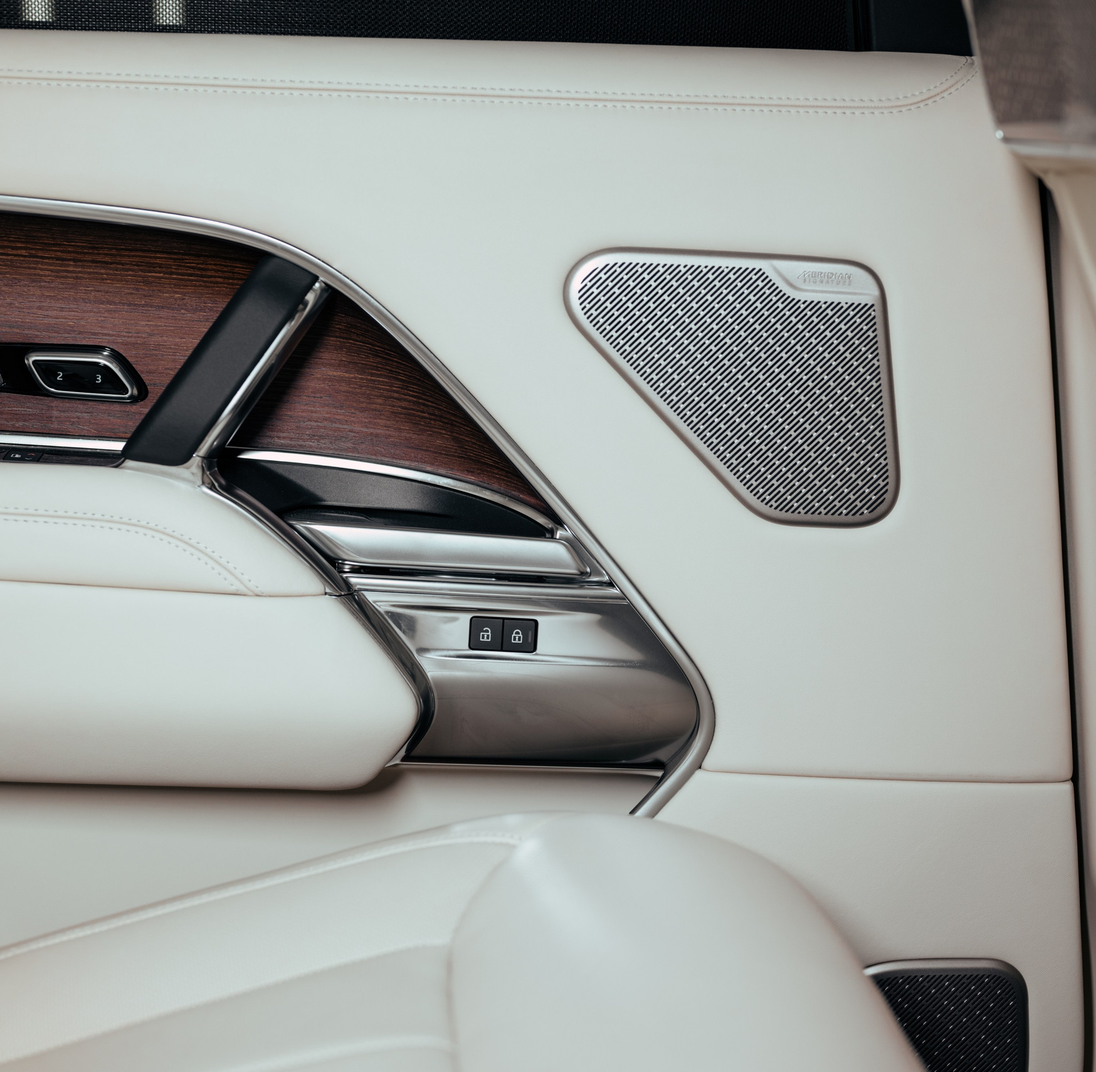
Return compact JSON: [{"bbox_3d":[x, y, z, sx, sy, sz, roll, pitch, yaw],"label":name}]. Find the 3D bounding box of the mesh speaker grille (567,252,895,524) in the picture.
[{"bbox_3d":[0.095,-0.076,1.154,0.176,0.140,0.015,1,10,-1],"label":"mesh speaker grille"}]

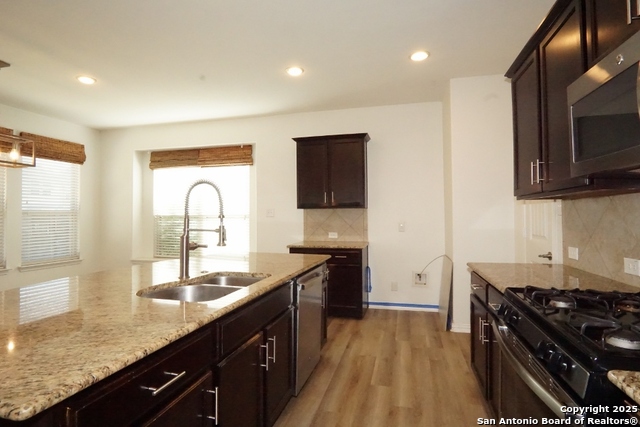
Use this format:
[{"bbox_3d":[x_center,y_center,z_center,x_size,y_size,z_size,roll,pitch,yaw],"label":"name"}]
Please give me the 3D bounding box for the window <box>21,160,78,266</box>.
[{"bbox_3d":[-4.110,-0.073,4.941,0.088,1.666,0.833,0,-1,15],"label":"window"}]

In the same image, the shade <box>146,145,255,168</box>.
[{"bbox_3d":[-1.985,-0.903,5.271,1.931,0.309,0.088,0,-1,15],"label":"shade"}]

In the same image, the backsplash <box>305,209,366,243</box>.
[{"bbox_3d":[0.217,0.168,4.484,0.921,0.463,0.015,0,-1,15],"label":"backsplash"}]

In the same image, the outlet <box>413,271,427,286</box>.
[{"bbox_3d":[1.313,0.865,4.188,0.191,0.201,0.034,0,-1,15],"label":"outlet"}]

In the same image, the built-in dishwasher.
[{"bbox_3d":[-0.345,0.819,2.481,0.598,0.818,0.617,0,-1,15],"label":"built-in dishwasher"}]

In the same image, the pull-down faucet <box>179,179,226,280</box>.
[{"bbox_3d":[-0.699,0.093,1.878,0.274,0.578,0.108,-1,-1,23],"label":"pull-down faucet"}]

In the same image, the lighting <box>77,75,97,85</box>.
[{"bbox_3d":[-2.568,-1.468,3.521,0.186,0.029,0.186,0,-1,15],"label":"lighting"}]

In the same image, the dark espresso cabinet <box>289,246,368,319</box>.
[{"bbox_3d":[0.147,0.857,4.195,0.916,0.877,0.598,0,-1,15],"label":"dark espresso cabinet"}]

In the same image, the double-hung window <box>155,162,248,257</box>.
[{"bbox_3d":[-2.004,-0.052,5.340,1.862,1.627,0.088,0,-1,15],"label":"double-hung window"}]

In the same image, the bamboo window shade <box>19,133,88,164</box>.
[{"bbox_3d":[-4.027,-0.956,4.865,0.088,0.333,0.892,0,-1,15],"label":"bamboo window shade"}]

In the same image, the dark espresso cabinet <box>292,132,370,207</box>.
[{"bbox_3d":[0.165,-0.533,4.334,1.000,0.956,0.343,0,-1,15],"label":"dark espresso cabinet"}]

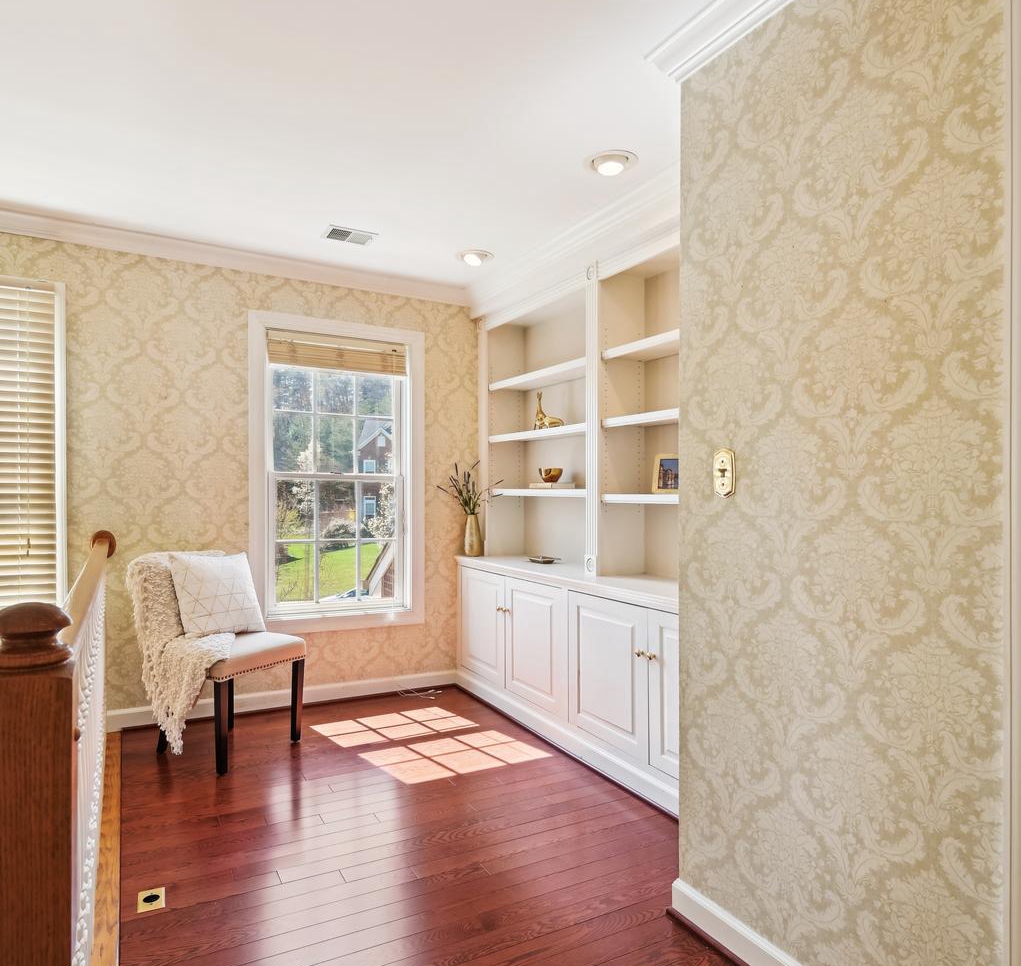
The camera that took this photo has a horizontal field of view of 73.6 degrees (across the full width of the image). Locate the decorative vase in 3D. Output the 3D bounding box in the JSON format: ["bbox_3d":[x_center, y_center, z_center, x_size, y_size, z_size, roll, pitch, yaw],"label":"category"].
[{"bbox_3d":[-0.233,0.326,4.237,0.106,0.263,0.106,0,-1,0],"label":"decorative vase"}]

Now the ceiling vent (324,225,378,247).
[{"bbox_3d":[-0.790,-1.210,3.350,0.245,0.020,0.190,1,-1,-29],"label":"ceiling vent"}]

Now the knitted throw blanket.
[{"bbox_3d":[-1.423,0.755,3.155,0.537,0.844,0.414,0,-1,28],"label":"knitted throw blanket"}]

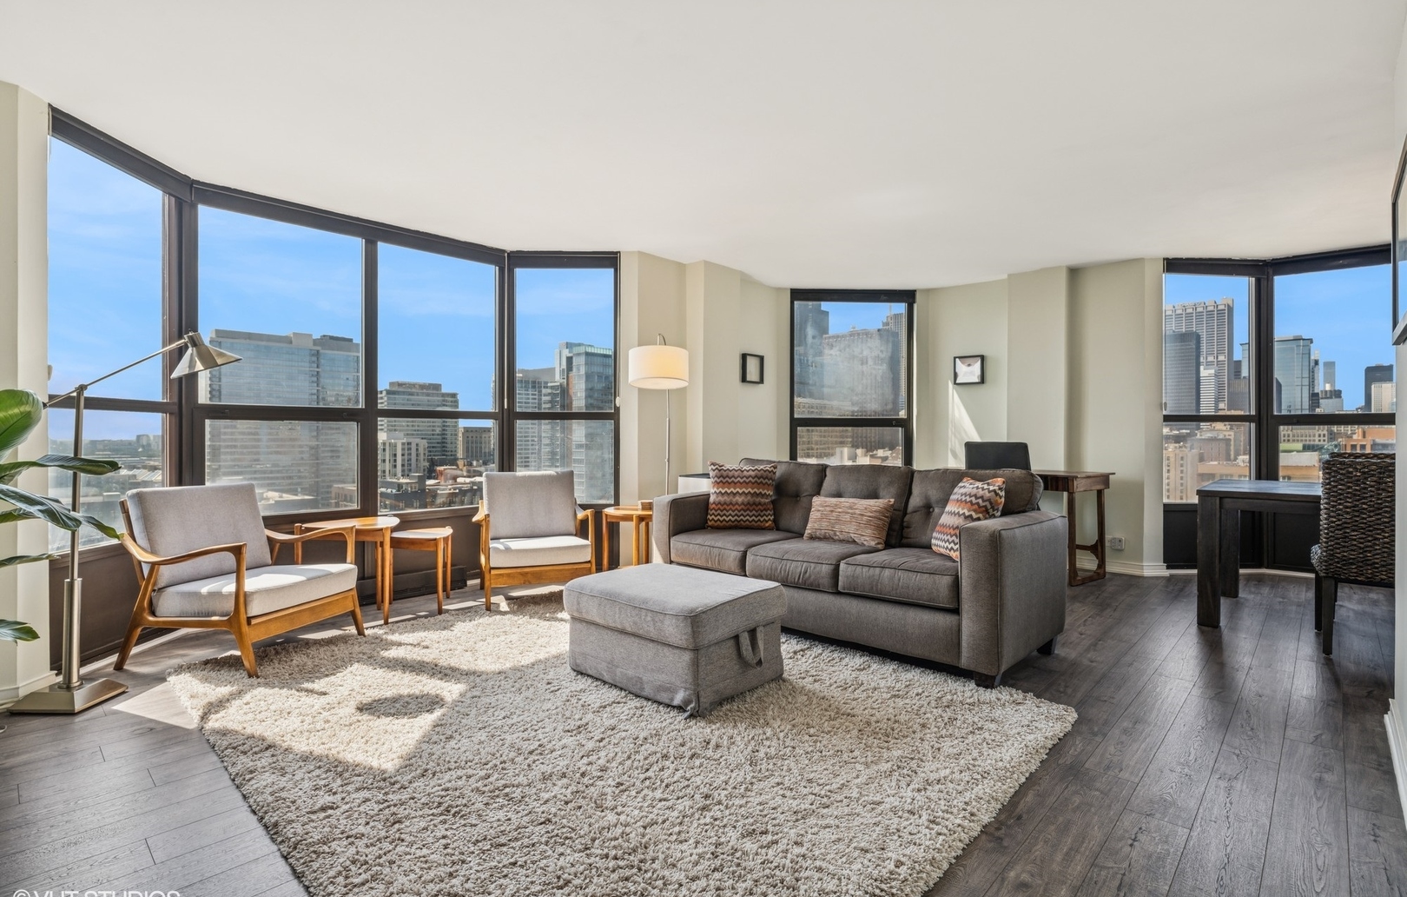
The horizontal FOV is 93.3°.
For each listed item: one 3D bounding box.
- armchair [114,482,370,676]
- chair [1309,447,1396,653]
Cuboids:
[{"bbox_3d":[-2.263,0.599,3.342,0.790,0.815,0.710,0,1,16],"label":"armchair"},{"bbox_3d":[3.342,0.518,3.291,0.480,0.980,0.640,1,1,43],"label":"chair"}]

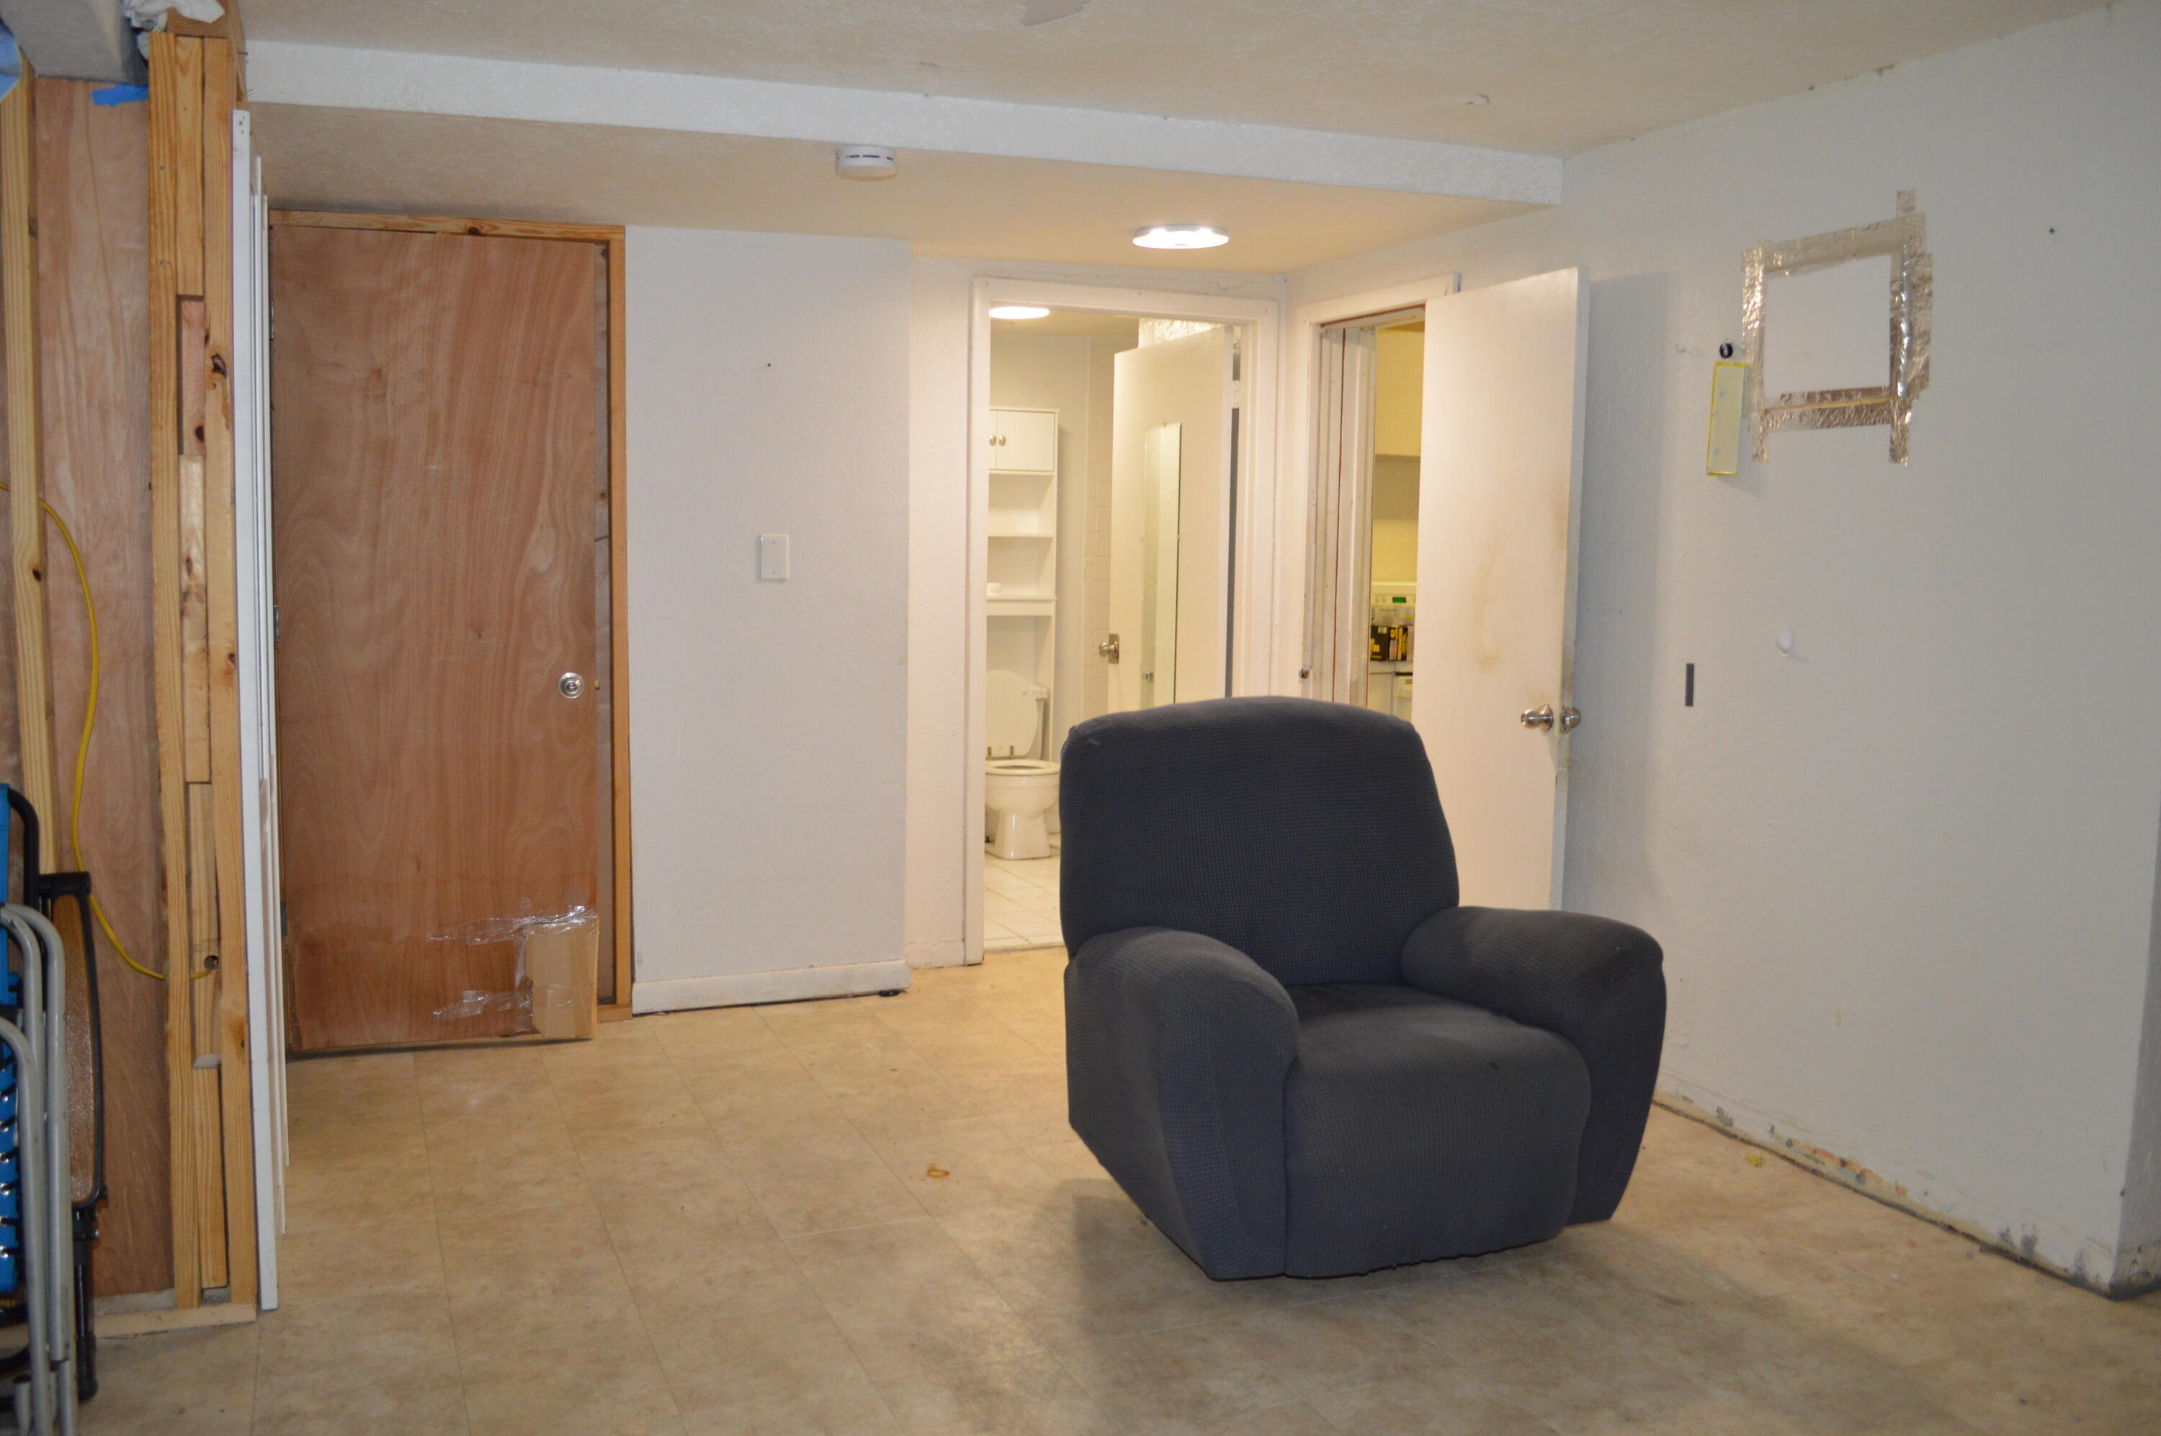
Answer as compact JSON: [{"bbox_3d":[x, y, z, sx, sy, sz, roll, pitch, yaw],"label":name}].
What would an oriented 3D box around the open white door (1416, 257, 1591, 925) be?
[{"bbox_3d":[1.082,-0.134,4.276,0.035,2.000,0.645,-1,7,-21],"label":"open white door"}]

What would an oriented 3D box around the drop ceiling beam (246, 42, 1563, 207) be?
[{"bbox_3d":[-0.254,-1.340,3.744,2.990,0.125,0.160,-1,7,-16],"label":"drop ceiling beam"}]

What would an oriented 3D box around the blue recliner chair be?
[{"bbox_3d":[0.530,0.480,3.347,0.980,0.990,0.910,-1,7,-18],"label":"blue recliner chair"}]

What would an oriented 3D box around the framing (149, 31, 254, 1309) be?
[{"bbox_3d":[-1.421,-0.039,2.638,0.123,2.047,0.090,0,6,-21],"label":"framing"}]

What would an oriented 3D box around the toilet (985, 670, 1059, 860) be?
[{"bbox_3d":[-0.312,0.192,6.831,0.450,0.750,0.700,-1,7,-17],"label":"toilet"}]

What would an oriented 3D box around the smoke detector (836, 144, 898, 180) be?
[{"bbox_3d":[-0.499,-1.263,3.698,0.135,0.050,0.135,-1,7,-21],"label":"smoke detector"}]

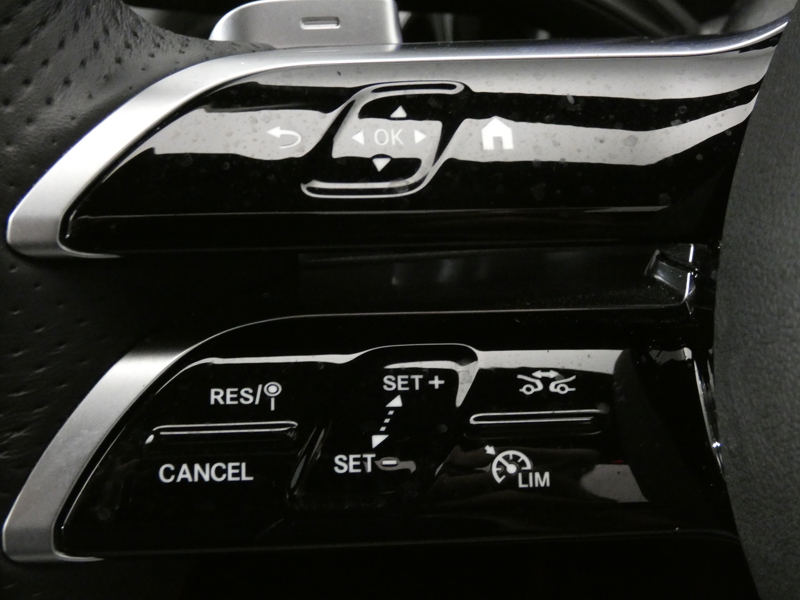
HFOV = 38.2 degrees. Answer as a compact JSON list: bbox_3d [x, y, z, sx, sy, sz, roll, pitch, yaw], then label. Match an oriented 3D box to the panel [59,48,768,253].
[{"bbox_3d":[0.002,-0.017,0.131,0.079,0.022,0.012,-1,2,-2],"label":"panel"}]

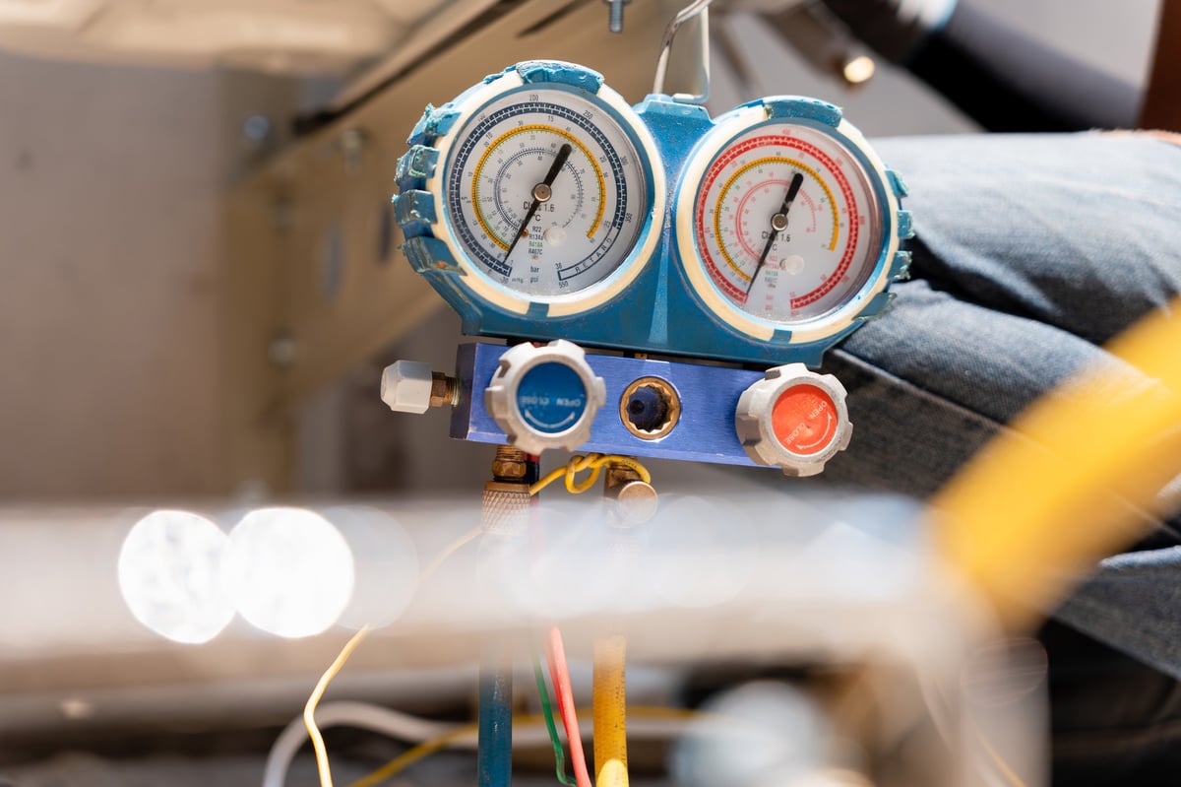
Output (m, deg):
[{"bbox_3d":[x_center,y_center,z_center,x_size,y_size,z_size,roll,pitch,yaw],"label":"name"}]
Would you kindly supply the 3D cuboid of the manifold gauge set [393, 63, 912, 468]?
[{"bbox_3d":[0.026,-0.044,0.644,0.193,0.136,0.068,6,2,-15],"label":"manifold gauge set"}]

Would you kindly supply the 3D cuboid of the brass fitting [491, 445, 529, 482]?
[{"bbox_3d":[-0.029,0.025,0.649,0.013,0.013,0.013,6,2,-15],"label":"brass fitting"}]

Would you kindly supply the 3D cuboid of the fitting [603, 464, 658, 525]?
[{"bbox_3d":[0.014,0.036,0.658,0.017,0.025,0.025,6,2,-15],"label":"fitting"}]

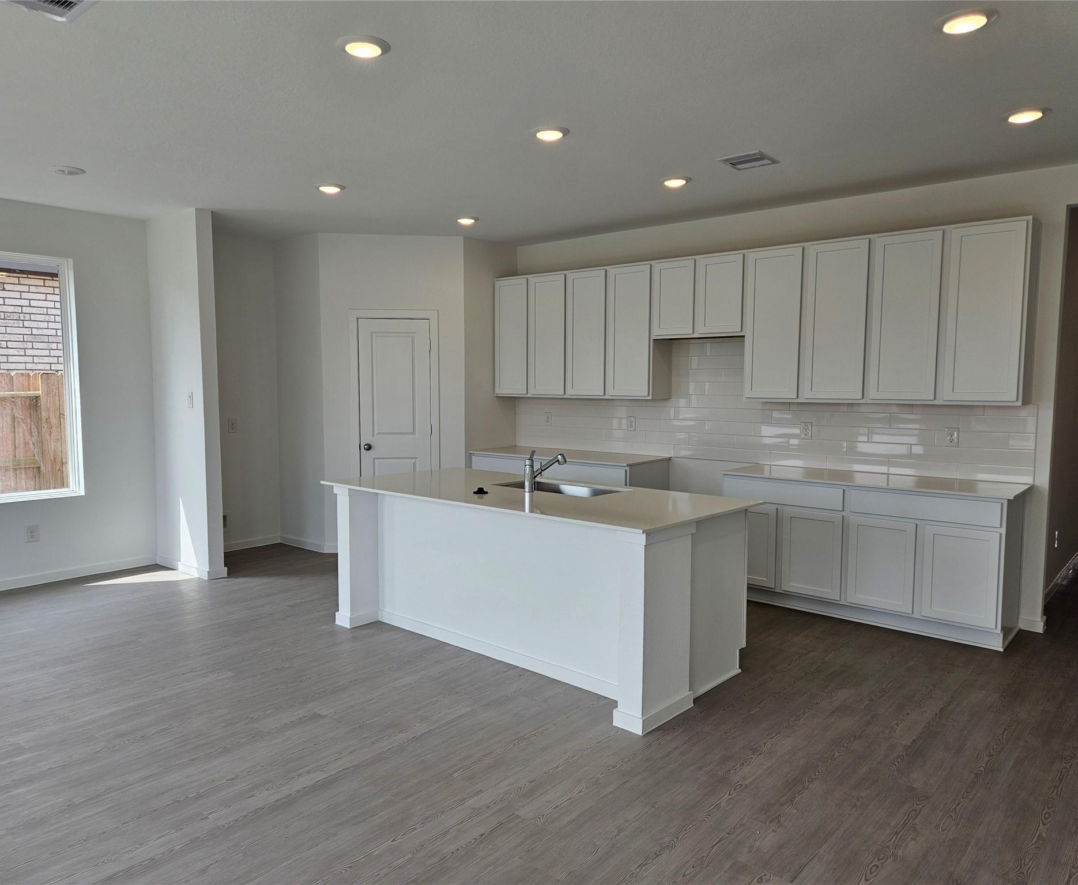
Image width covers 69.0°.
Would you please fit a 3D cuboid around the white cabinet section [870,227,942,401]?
[{"bbox_3d":[2.355,-0.778,4.944,0.427,1.043,0.316,4,6,41],"label":"white cabinet section"}]

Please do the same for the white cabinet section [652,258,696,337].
[{"bbox_3d":[1.117,-1.095,6.004,0.390,0.583,0.316,4,6,41],"label":"white cabinet section"}]

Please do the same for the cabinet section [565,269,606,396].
[{"bbox_3d":[0.498,-0.908,6.561,0.418,1.043,0.316,4,6,41],"label":"cabinet section"}]

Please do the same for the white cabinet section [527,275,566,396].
[{"bbox_3d":[0.179,-0.931,6.839,0.430,1.043,0.316,4,6,41],"label":"white cabinet section"}]

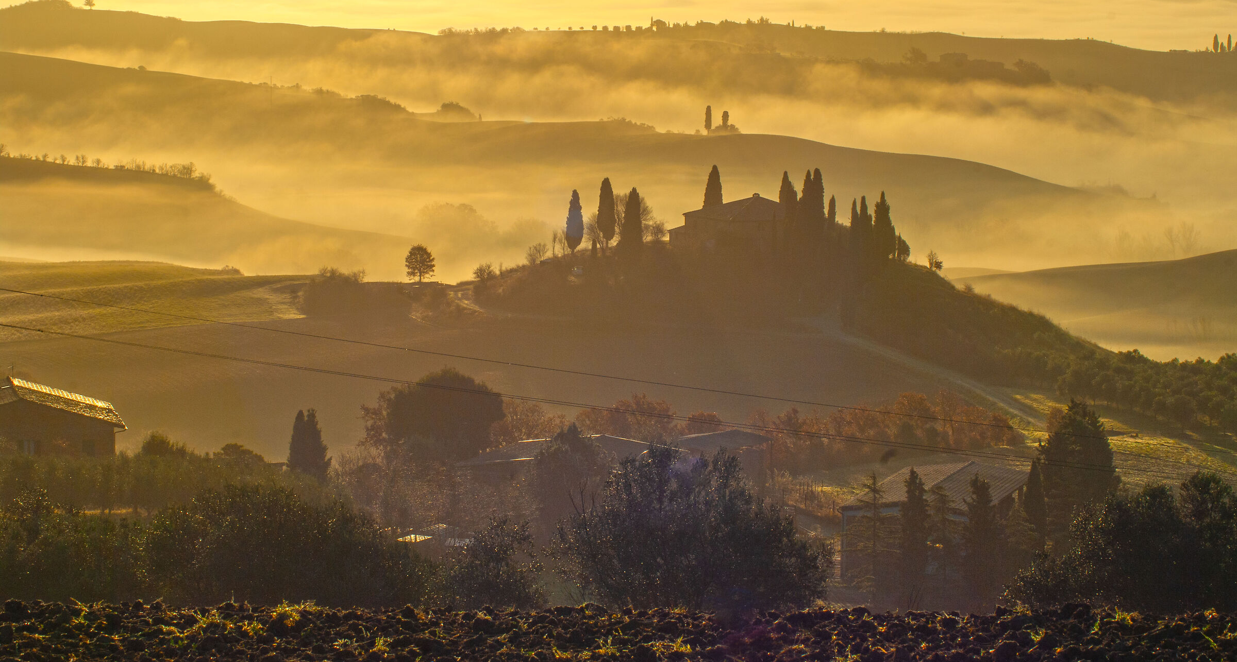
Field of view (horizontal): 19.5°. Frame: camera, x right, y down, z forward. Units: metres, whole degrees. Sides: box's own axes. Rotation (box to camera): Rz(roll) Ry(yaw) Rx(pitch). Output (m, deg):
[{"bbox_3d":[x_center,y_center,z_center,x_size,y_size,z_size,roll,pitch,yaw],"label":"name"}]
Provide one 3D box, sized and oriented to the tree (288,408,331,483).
[{"bbox_3d":[-27.880,10.500,325.000,3.920,7.080,3.500,0,5,0],"label":"tree"}]

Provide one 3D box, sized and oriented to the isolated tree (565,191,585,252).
[{"bbox_3d":[-7.381,-18.407,605.000,3.244,10.593,3.244,1,6,0],"label":"isolated tree"}]

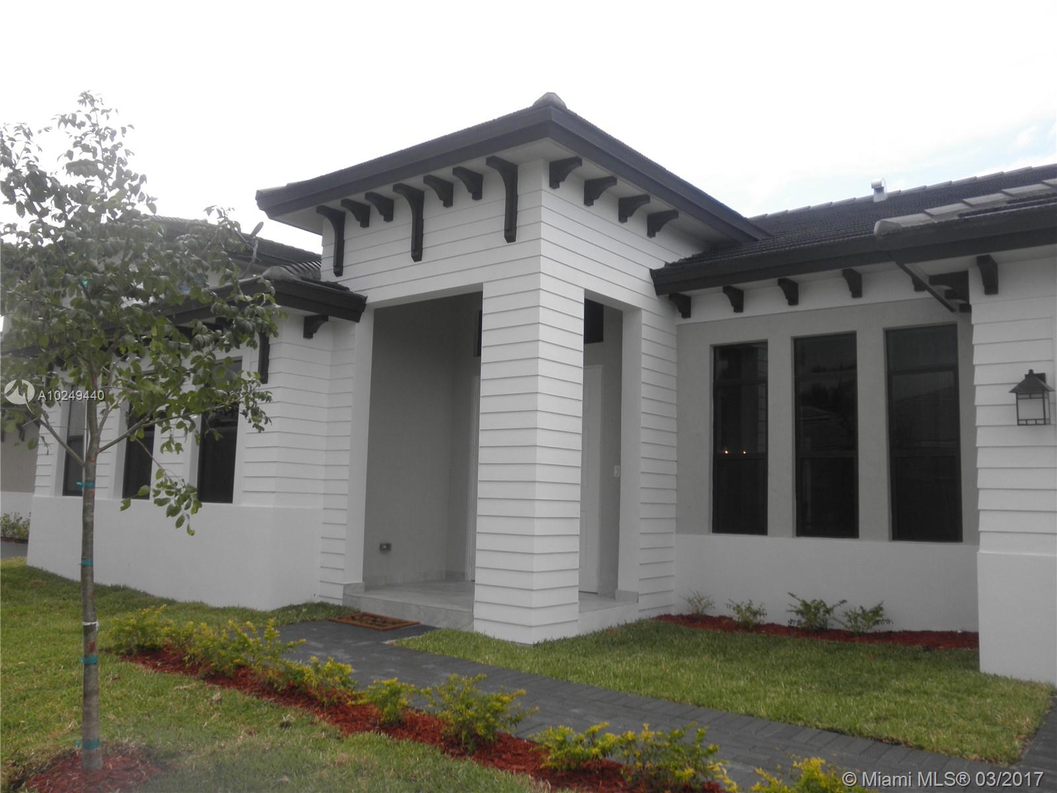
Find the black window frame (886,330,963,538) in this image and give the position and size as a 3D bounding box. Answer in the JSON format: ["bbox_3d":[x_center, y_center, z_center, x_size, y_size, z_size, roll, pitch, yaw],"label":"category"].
[{"bbox_3d":[3.684,0.344,7.944,0.614,1.986,0.100,-4,-8,38],"label":"black window frame"}]

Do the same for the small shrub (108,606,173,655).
[{"bbox_3d":[-2.940,1.766,6.471,0.480,0.360,0.480,-4,-9,38],"label":"small shrub"}]

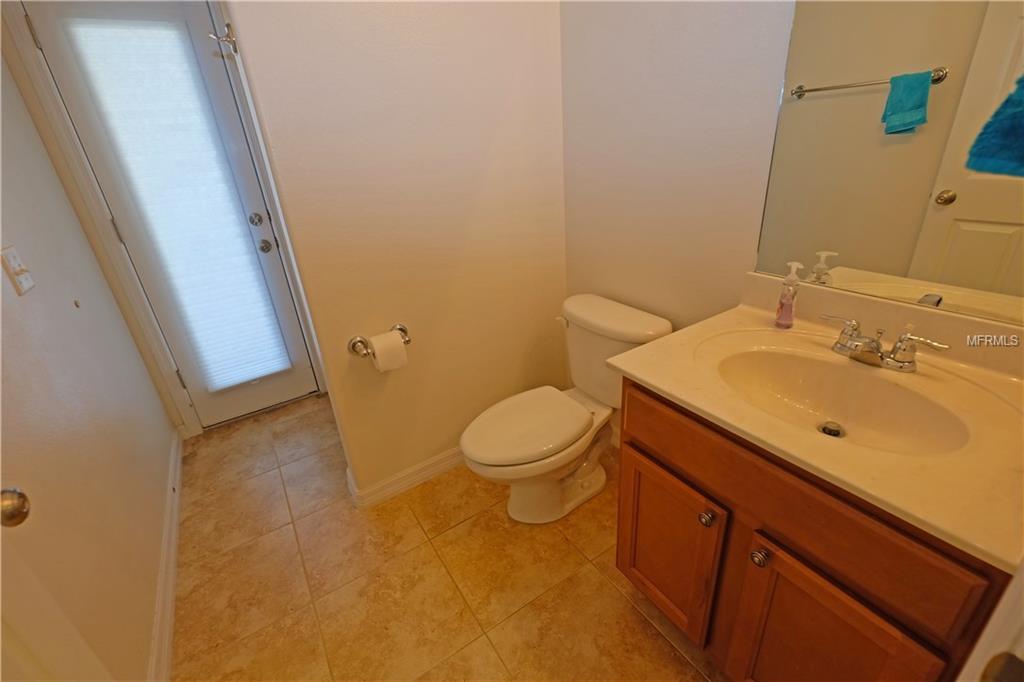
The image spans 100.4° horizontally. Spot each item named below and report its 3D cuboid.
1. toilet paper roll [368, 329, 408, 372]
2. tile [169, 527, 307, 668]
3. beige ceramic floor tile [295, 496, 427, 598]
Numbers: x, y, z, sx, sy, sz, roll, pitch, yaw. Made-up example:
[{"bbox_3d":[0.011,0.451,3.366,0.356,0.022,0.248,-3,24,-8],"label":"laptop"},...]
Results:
[{"bbox_3d":[-0.431,0.033,1.496,0.102,0.108,0.108,-17,26,-27],"label":"toilet paper roll"},{"bbox_3d":[-0.910,0.830,1.427,0.390,0.010,0.403,-18,27,-29],"label":"tile"},{"bbox_3d":[-0.578,0.723,1.617,0.403,0.010,0.403,-18,27,-29],"label":"beige ceramic floor tile"}]

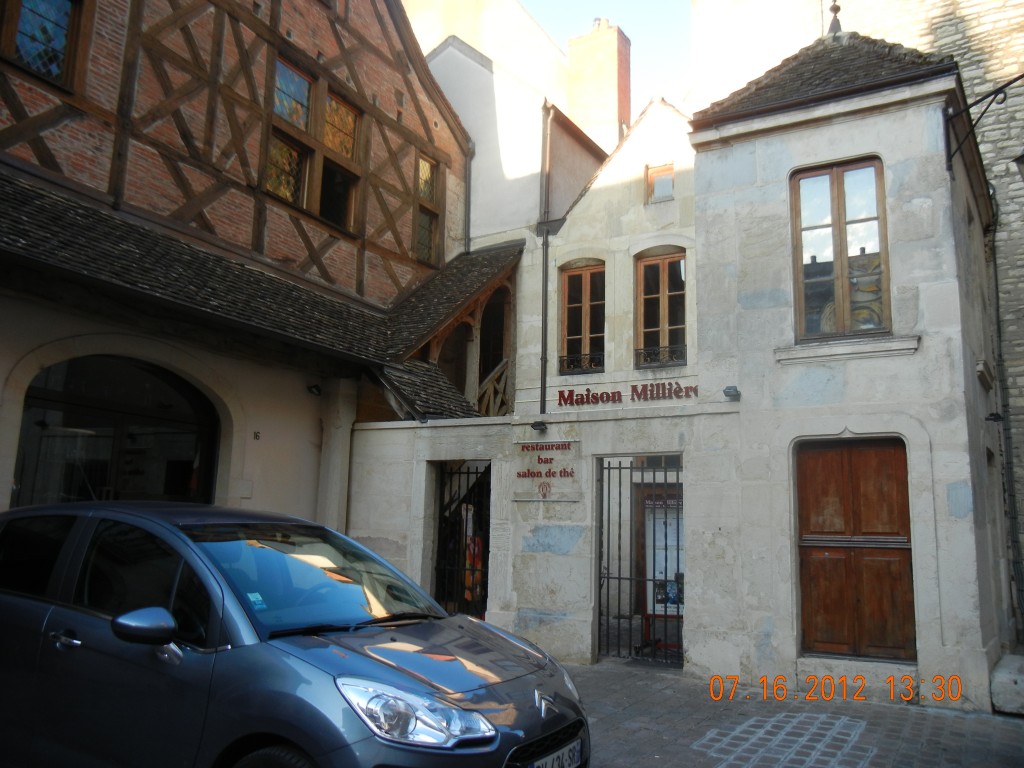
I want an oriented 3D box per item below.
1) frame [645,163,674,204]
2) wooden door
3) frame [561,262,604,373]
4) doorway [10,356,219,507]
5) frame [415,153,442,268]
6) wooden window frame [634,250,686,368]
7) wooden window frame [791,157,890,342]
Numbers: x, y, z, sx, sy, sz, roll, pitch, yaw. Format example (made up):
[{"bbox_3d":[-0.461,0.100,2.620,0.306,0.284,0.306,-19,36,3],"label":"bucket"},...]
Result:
[{"bbox_3d":[1.809,-2.430,10.781,0.367,0.497,0.120,-4,-11,29],"label":"frame"},{"bbox_3d":[3.420,1.648,8.869,1.061,2.125,0.100,-4,-11,29],"label":"wooden door"},{"bbox_3d":[0.896,-0.785,11.037,0.594,1.344,0.140,-4,-11,29],"label":"frame"},{"bbox_3d":[-4.007,1.263,9.187,0.300,2.978,2.569,-4,-11,29],"label":"doorway"},{"bbox_3d":[-1.400,-2.849,14.627,0.140,1.693,0.770,-4,-11,29],"label":"frame"},{"bbox_3d":[1.784,-0.856,10.554,0.623,1.369,0.140,-4,-11,29],"label":"wooden window frame"},{"bbox_3d":[3.417,-1.384,9.252,0.938,1.911,0.140,-4,-11,29],"label":"wooden window frame"}]

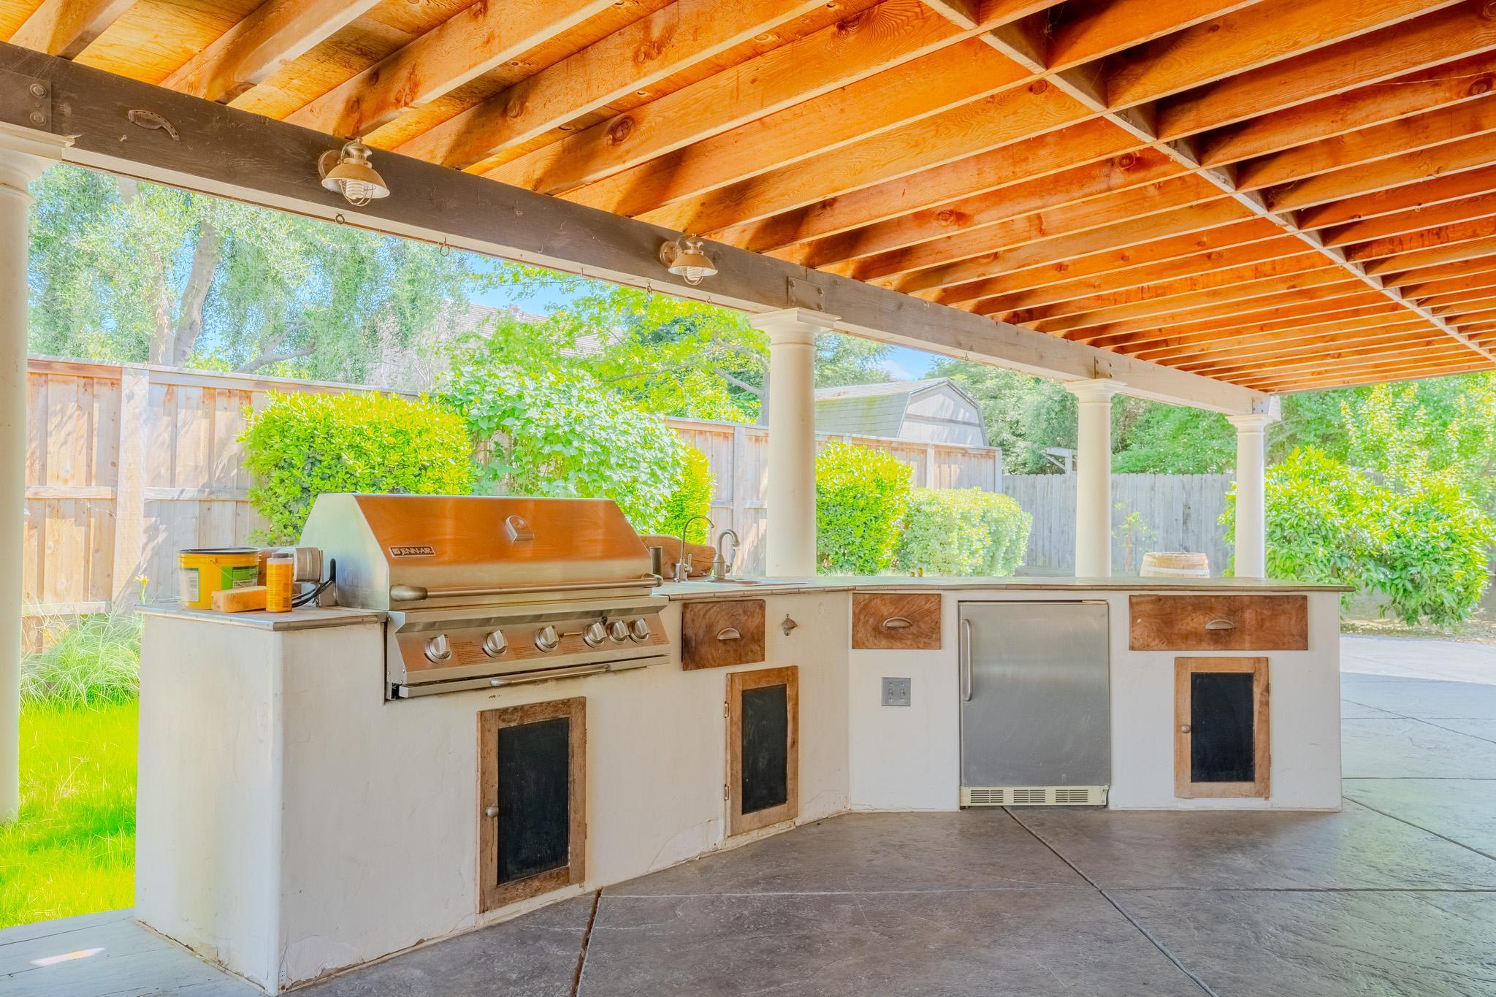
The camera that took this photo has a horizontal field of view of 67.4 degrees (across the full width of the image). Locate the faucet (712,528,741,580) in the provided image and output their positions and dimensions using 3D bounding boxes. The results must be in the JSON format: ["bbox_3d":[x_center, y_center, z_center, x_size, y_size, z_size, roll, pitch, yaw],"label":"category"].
[{"bbox_3d":[-0.094,0.247,4.927,0.150,0.215,0.100,-1,-2,37],"label":"faucet"}]

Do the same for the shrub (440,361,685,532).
[{"bbox_3d":[-1.586,0.135,9.606,1.200,2.479,1.950,-1,-2,42],"label":"shrub"}]

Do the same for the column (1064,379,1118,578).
[{"bbox_3d":[2.605,0.237,8.465,0.315,2.262,0.315,-1,-2,42],"label":"column"}]

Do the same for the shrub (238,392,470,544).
[{"bbox_3d":[-2.780,0.196,7.995,1.350,1.910,1.600,-1,-2,42],"label":"shrub"}]

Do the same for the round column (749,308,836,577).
[{"bbox_3d":[0.301,0.045,7.508,0.420,2.559,0.420,-1,-2,42],"label":"round column"}]

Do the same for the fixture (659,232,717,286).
[{"bbox_3d":[-0.331,-1.365,6.461,0.316,0.294,0.277,-1,-2,42],"label":"fixture"}]

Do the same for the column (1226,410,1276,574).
[{"bbox_3d":[6.404,0.214,14.298,0.420,2.559,0.420,-1,-2,42],"label":"column"}]

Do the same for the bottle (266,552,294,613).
[{"bbox_3d":[-1.263,0.222,3.034,0.069,0.160,0.069,1,-2,-20],"label":"bottle"}]

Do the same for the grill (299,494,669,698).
[{"bbox_3d":[-0.787,0.269,3.466,0.640,0.555,0.946,-1,-2,43],"label":"grill"}]

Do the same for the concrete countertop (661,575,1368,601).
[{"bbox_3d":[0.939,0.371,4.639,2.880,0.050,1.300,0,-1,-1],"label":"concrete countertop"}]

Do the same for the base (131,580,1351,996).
[{"bbox_3d":[0.243,0.807,4.434,4.652,0.900,1.743,1,-2,-27],"label":"base"}]

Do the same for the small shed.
[{"bbox_3d":[2.036,-0.225,19.709,3.300,3.494,2.750,-1,-2,42],"label":"small shed"}]

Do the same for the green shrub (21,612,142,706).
[{"bbox_3d":[-4.421,1.009,7.401,0.800,0.640,0.950,-1,-2,42],"label":"green shrub"}]

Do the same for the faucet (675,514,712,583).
[{"bbox_3d":[-0.243,0.211,4.725,0.190,0.275,0.055,-1,-2,37],"label":"faucet"}]

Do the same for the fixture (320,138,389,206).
[{"bbox_3d":[-1.343,-1.093,3.792,0.301,0.224,0.228,-1,-2,42],"label":"fixture"}]

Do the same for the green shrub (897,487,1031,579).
[{"bbox_3d":[2.675,0.578,13.985,1.450,1.389,1.650,-1,-2,42],"label":"green shrub"}]

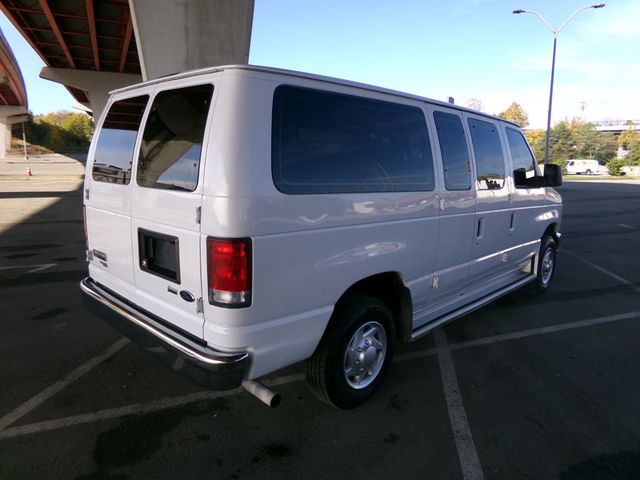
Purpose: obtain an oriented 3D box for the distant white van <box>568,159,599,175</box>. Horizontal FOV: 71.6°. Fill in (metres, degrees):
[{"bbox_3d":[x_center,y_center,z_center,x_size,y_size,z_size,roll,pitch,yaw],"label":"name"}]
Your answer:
[{"bbox_3d":[35.179,-9.886,60.500,5.300,2.080,2.000,5,11,25],"label":"distant white van"}]

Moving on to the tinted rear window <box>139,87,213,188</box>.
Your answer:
[{"bbox_3d":[-0.751,-0.519,2.286,0.610,0.525,0.050,10,-2,43],"label":"tinted rear window"}]

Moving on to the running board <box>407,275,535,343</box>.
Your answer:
[{"bbox_3d":[1.379,0.494,3.869,0.170,0.090,2.400,10,14,43],"label":"running board"}]

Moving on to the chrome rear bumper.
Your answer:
[{"bbox_3d":[-1.090,0.449,2.623,2.000,0.185,0.220,10,14,43],"label":"chrome rear bumper"}]

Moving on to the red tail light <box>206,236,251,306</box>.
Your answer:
[{"bbox_3d":[-0.401,0.145,2.000,0.225,0.325,0.130,10,14,43],"label":"red tail light"}]

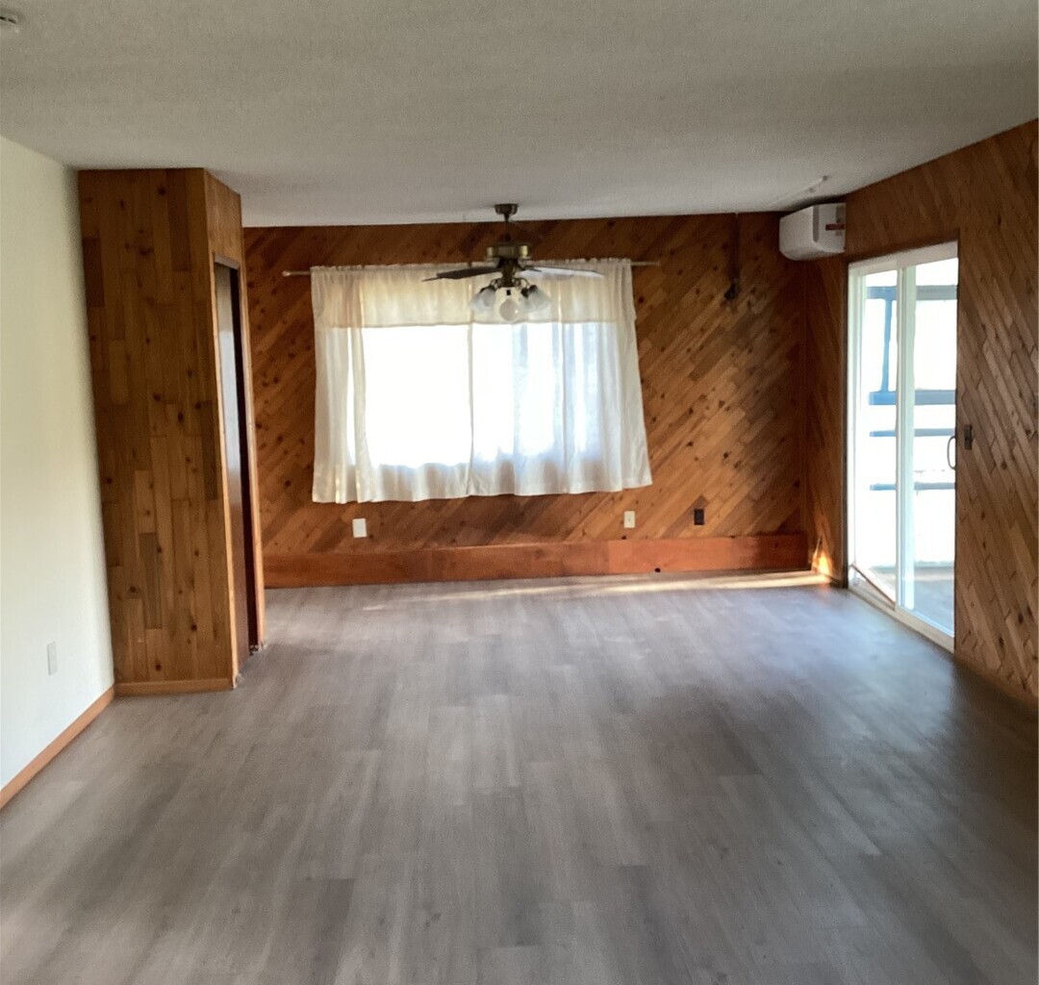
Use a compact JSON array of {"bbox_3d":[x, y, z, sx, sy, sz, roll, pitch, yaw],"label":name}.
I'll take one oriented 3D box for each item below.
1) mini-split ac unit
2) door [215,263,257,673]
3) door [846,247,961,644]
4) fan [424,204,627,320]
[{"bbox_3d":[1.863,-1.653,7.947,0.213,0.295,0.790,-2,7,-2],"label":"mini-split ac unit"},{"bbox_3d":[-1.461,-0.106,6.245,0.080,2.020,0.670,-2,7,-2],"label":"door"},{"bbox_3d":[2.113,-0.289,6.879,0.100,2.030,1.760,-2,7,-2],"label":"door"},{"bbox_3d":[-0.049,-1.377,7.449,1.200,0.680,1.170,-2,7,-2],"label":"fan"}]

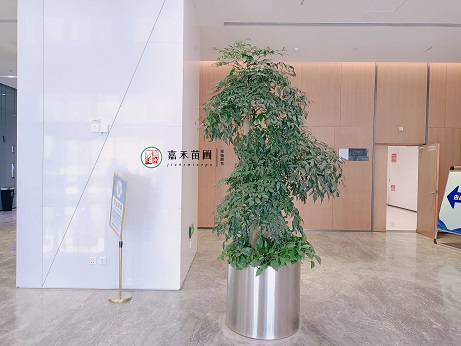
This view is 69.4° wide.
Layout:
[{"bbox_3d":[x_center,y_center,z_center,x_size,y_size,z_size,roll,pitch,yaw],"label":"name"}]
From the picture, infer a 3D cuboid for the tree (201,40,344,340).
[{"bbox_3d":[0.418,0.080,3.289,1.420,2.790,1.250,1,1,0],"label":"tree"}]

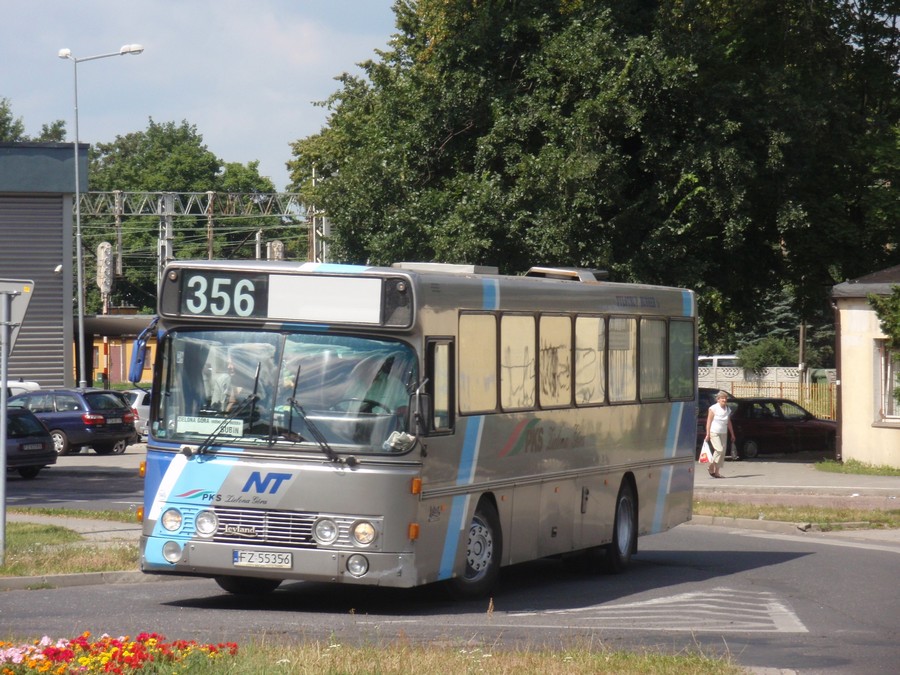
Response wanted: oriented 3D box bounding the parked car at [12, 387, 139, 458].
[{"bbox_3d":[-9.410,1.970,88.500,4.620,1.500,1.740,-1,-1,42],"label":"parked car"}]

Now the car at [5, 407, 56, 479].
[{"bbox_3d":[-9.600,2.030,73.800,4.100,1.410,1.680,-1,0,41],"label":"car"}]

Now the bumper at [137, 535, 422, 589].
[{"bbox_3d":[-1.501,1.919,32.458,2.480,0.310,0.380,3,1,16],"label":"bumper"}]

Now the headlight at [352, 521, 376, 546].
[{"bbox_3d":[-0.724,1.660,32.150,0.200,0.200,0.100,3,1,16],"label":"headlight"}]

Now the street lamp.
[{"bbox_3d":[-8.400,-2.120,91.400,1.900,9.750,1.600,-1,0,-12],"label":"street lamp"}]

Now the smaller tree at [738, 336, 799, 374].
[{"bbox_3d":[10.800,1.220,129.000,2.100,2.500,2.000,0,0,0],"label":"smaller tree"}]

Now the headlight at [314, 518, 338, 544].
[{"bbox_3d":[-1.056,1.643,32.207,0.215,0.220,0.100,3,1,16],"label":"headlight"}]

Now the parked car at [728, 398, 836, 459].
[{"bbox_3d":[7.630,2.130,90.000,4.100,1.410,1.680,0,0,-35],"label":"parked car"}]

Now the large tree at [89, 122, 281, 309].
[{"bbox_3d":[-12.400,-3.500,175.000,9.500,13.100,9.000,0,0,0],"label":"large tree"}]

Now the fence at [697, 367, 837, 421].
[{"bbox_3d":[10.700,1.950,128.000,5.000,2.000,0.150,0,0,3],"label":"fence"}]

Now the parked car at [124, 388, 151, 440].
[{"bbox_3d":[-7.100,2.070,101.900,4.150,1.440,1.700,0,-1,-37],"label":"parked car"}]

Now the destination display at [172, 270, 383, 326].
[{"bbox_3d":[-1.449,-0.342,32.470,1.840,0.410,0.100,3,1,16],"label":"destination display"}]

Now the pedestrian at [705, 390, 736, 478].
[{"bbox_3d":[5.040,1.810,71.000,0.550,1.610,0.420,0,-1,-34],"label":"pedestrian"}]

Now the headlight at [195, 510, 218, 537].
[{"bbox_3d":[-2.087,1.592,32.501,0.215,0.220,0.100,3,1,16],"label":"headlight"}]

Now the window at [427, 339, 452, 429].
[{"bbox_3d":[-0.083,0.417,33.000,0.060,0.790,0.780,0,0,16],"label":"window"}]

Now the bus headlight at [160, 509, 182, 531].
[{"bbox_3d":[-2.392,1.563,32.600,0.190,0.190,0.100,3,1,16],"label":"bus headlight"}]

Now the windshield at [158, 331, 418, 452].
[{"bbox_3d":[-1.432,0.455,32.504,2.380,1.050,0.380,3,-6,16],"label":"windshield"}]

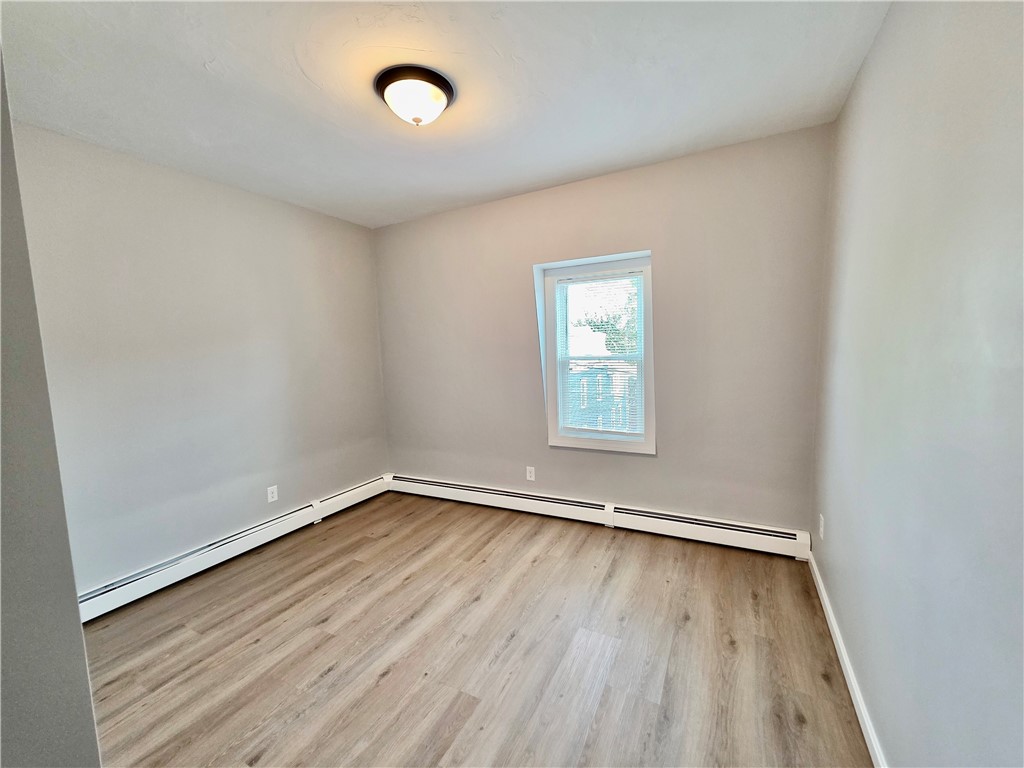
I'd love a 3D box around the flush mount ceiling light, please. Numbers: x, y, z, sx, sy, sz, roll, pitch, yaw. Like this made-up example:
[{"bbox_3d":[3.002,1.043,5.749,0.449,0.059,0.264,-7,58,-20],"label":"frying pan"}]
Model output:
[{"bbox_3d":[-0.417,-1.203,1.689,0.330,0.133,0.330,-2,6,0],"label":"flush mount ceiling light"}]

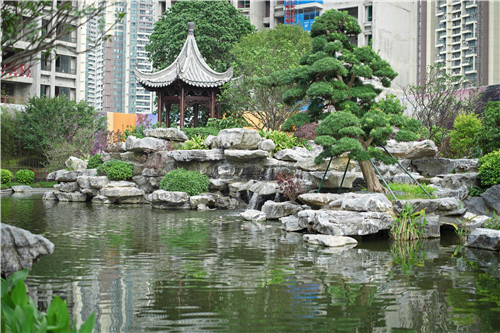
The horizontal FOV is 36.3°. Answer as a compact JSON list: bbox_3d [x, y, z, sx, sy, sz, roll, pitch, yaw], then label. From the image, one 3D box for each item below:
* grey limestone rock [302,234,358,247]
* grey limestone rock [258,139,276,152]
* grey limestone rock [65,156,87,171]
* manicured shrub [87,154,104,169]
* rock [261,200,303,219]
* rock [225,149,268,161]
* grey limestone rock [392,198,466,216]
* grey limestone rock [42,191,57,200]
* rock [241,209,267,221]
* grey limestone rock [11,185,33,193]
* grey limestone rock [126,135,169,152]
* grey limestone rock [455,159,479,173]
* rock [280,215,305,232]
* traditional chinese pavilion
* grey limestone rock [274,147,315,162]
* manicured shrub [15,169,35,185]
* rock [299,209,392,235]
[{"bbox_3d":[1.672,1.537,15.810,1.128,0.246,0.600,1,0,6],"label":"grey limestone rock"},{"bbox_3d":[0.733,-0.844,30.690,0.663,0.496,0.600,1,0,1],"label":"grey limestone rock"},{"bbox_3d":[-8.752,-0.150,38.300,1.080,0.670,0.800,1,0,0],"label":"grey limestone rock"},{"bbox_3d":[-6.475,-0.210,32.000,0.754,0.598,0.750,1,0,0],"label":"manicured shrub"},{"bbox_3d":[1.110,1.515,26.900,1.450,0.600,1.000,1,0,0],"label":"rock"},{"bbox_3d":[-0.149,-0.511,32.500,1.870,0.500,1.200,1,0,0],"label":"rock"},{"bbox_3d":[4.114,0.940,17.500,1.604,0.363,1.150,1,0,0],"label":"grey limestone rock"},{"bbox_3d":[-9.951,1.439,37.900,0.720,0.480,0.600,1,0,0],"label":"grey limestone rock"},{"bbox_3d":[0.118,1.622,25.800,0.860,0.380,0.620,1,0,0],"label":"rock"},{"bbox_3d":[-14.513,1.397,48.500,1.350,0.460,0.850,1,0,0],"label":"grey limestone rock"},{"bbox_3d":[-4.201,-0.943,31.300,1.722,0.738,1.150,1,0,0],"label":"grey limestone rock"},{"bbox_3d":[7.655,-0.035,27.000,0.860,0.480,0.650,1,0,0],"label":"grey limestone rock"},{"bbox_3d":[1.024,1.373,18.400,0.578,0.412,0.500,1,0,0],"label":"rock"},{"bbox_3d":[-3.058,-4.372,38.595,5.600,5.863,5.000,1,0,-21],"label":"traditional chinese pavilion"},{"bbox_3d":[1.515,-0.409,26.000,1.362,0.545,1.000,1,0,0],"label":"grey limestone rock"},{"bbox_3d":[-15.061,0.668,51.000,1.270,1.030,1.250,1,0,0],"label":"manicured shrub"},{"bbox_3d":[2.139,1.254,17.100,2.195,0.552,1.500,1,0,0],"label":"rock"}]

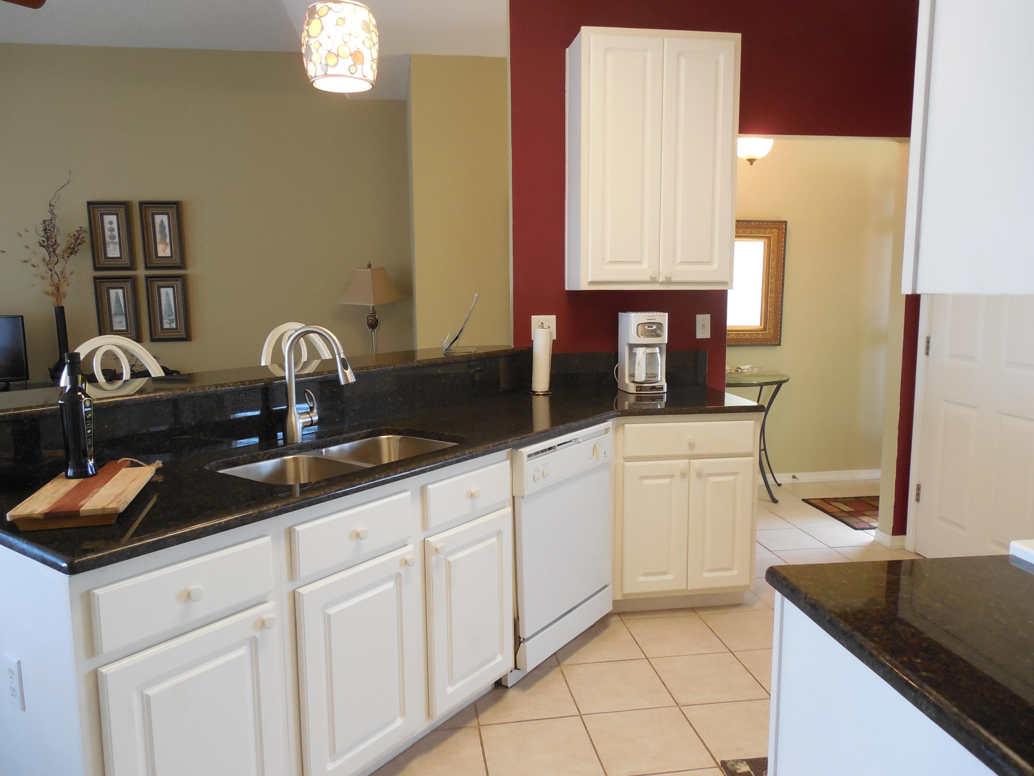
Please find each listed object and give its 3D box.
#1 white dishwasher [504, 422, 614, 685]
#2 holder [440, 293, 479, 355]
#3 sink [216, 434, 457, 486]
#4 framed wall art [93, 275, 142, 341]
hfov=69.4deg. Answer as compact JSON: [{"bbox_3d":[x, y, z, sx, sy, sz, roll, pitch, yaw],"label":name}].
[{"bbox_3d":[-0.038,0.571,2.881,0.610,0.850,0.600,5,9,37],"label":"white dishwasher"},{"bbox_3d":[-0.256,-0.289,3.333,0.155,0.255,0.216,-1,7,-3],"label":"holder"},{"bbox_3d":[-0.510,0.302,2.225,0.400,0.200,0.710,5,9,37],"label":"sink"},{"bbox_3d":[-2.951,-0.582,5.524,0.297,0.492,0.035,-2,7,-8],"label":"framed wall art"}]

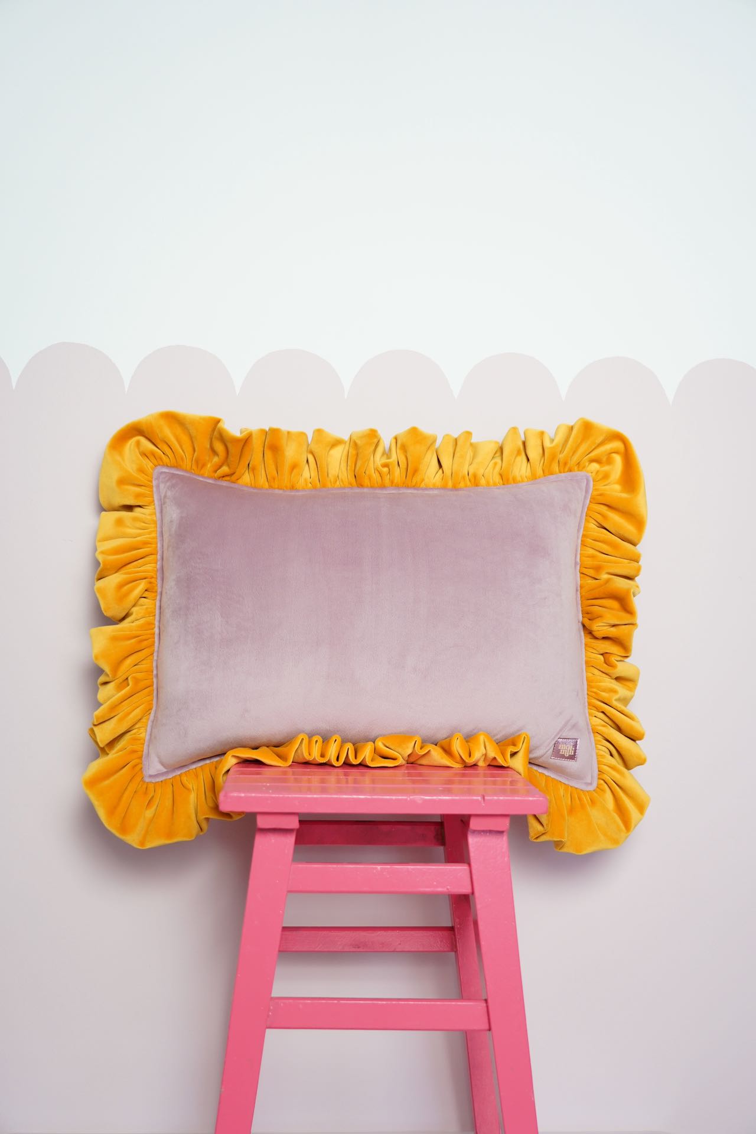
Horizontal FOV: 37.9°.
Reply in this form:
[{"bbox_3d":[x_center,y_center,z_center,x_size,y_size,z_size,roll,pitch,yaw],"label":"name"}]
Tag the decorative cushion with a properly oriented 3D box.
[{"bbox_3d":[-0.014,0.070,1.250,0.630,0.485,0.120,1,-7,-2],"label":"decorative cushion"}]

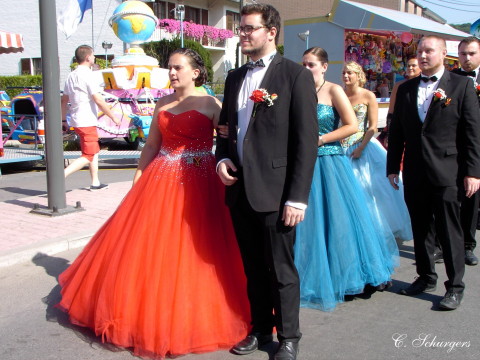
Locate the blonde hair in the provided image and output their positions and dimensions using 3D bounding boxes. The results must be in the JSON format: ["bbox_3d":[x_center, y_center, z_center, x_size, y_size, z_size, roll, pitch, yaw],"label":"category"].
[{"bbox_3d":[1.005,-0.922,5.525,0.180,0.240,0.200,7,12,41],"label":"blonde hair"}]

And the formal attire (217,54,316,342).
[{"bbox_3d":[0.144,0.110,3.456,0.520,1.552,0.320,6,11,36],"label":"formal attire"}]

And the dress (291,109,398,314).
[{"bbox_3d":[0.671,0.117,4.449,0.780,1.278,0.840,7,12,41],"label":"dress"}]

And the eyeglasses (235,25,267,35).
[{"bbox_3d":[0.064,-0.763,3.252,0.135,0.045,0.140,-8,12,-41],"label":"eyeglasses"}]

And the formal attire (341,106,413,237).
[{"bbox_3d":[1.170,-0.075,5.705,0.780,1.193,0.840,7,11,39],"label":"formal attire"}]

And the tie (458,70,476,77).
[{"bbox_3d":[1.802,-0.843,5.052,0.125,0.055,0.045,4,10,28],"label":"tie"}]

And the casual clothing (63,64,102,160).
[{"bbox_3d":[-1.941,-0.826,7.864,0.400,1.178,0.470,-7,11,-39],"label":"casual clothing"}]

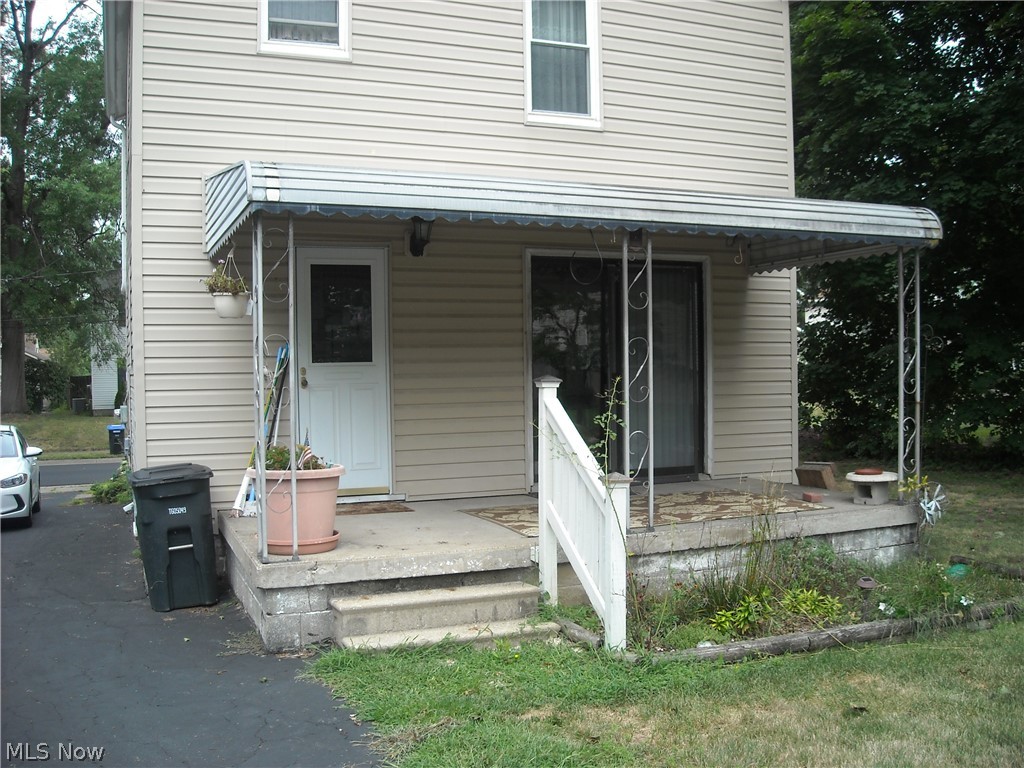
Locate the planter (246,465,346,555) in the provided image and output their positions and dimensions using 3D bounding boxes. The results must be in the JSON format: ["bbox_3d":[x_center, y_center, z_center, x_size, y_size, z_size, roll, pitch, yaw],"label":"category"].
[{"bbox_3d":[-1.371,0.784,6.597,0.620,0.520,0.620,-1,1,-23],"label":"planter"}]

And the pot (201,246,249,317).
[{"bbox_3d":[-1.937,-0.692,6.997,0.290,0.490,0.300,-1,1,-23],"label":"pot"}]

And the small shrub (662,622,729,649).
[{"bbox_3d":[1.046,1.412,6.048,0.360,0.150,0.340,-1,1,-23],"label":"small shrub"}]

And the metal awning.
[{"bbox_3d":[0.451,-1.334,8.036,5.240,0.640,2.370,-1,1,-23],"label":"metal awning"}]

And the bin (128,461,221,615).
[{"bbox_3d":[-2.337,1.035,7.131,0.520,0.920,0.620,-1,1,-23],"label":"bin"}]

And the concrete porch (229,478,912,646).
[{"bbox_3d":[0.453,1.243,7.957,5.030,0.510,2.580,-1,1,-23],"label":"concrete porch"}]

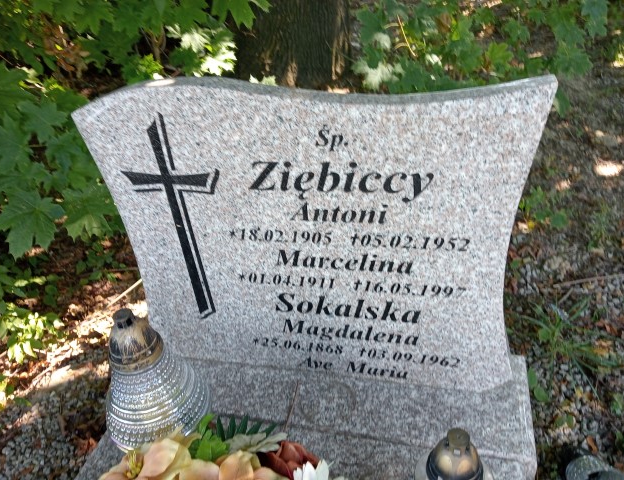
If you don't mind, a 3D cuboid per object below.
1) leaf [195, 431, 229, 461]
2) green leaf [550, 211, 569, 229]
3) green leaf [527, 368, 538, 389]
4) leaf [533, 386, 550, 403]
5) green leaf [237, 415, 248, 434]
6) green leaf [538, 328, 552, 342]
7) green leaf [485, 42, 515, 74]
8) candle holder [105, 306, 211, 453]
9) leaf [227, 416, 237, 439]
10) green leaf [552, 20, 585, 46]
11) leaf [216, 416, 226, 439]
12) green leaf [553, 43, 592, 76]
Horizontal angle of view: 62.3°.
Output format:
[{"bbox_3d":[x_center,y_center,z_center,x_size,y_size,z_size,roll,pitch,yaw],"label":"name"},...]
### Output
[{"bbox_3d":[-0.141,0.290,0.730,0.048,0.035,0.035,-7,29,0],"label":"leaf"},{"bbox_3d":[0.838,-0.069,1.750,0.068,0.035,0.070,-7,29,0],"label":"green leaf"},{"bbox_3d":[0.504,0.316,1.180,0.028,0.025,0.042,-7,29,0],"label":"green leaf"},{"bbox_3d":[0.520,0.350,1.170,0.038,0.020,0.043,-7,29,0],"label":"leaf"},{"bbox_3d":[-0.104,0.277,0.775,0.015,0.031,0.014,-7,29,0],"label":"green leaf"},{"bbox_3d":[0.599,0.246,1.330,0.037,0.020,0.040,-7,29,0],"label":"green leaf"},{"bbox_3d":[0.635,-0.618,1.750,0.098,0.095,0.055,-7,29,0],"label":"green leaf"},{"bbox_3d":[-0.272,0.211,0.817,0.170,0.235,0.170,-7,29,0],"label":"candle holder"},{"bbox_3d":[-0.118,0.280,0.770,0.015,0.032,0.015,-7,29,0],"label":"leaf"},{"bbox_3d":[0.869,-0.700,1.750,0.115,0.085,0.060,-7,29,0],"label":"green leaf"},{"bbox_3d":[-0.136,0.280,0.770,0.015,0.032,0.015,-7,29,0],"label":"leaf"},{"bbox_3d":[0.882,-0.611,1.750,0.130,0.110,0.060,-7,29,0],"label":"green leaf"}]

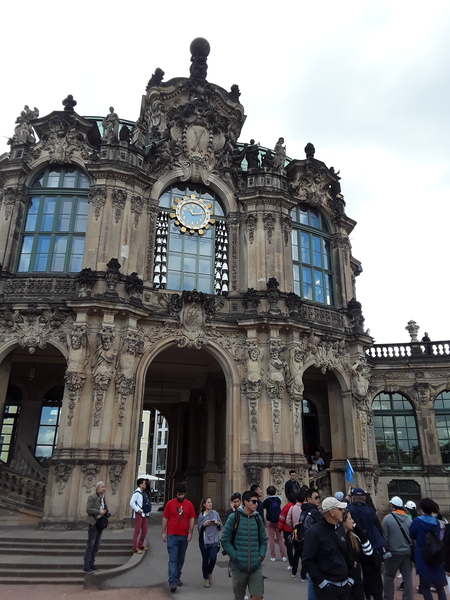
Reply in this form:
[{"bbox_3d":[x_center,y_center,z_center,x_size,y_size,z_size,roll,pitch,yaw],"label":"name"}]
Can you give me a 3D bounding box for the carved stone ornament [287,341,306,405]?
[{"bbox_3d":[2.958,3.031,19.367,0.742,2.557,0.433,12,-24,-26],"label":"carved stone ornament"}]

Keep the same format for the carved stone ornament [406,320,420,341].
[{"bbox_3d":[11.213,1.862,27.795,0.809,1.279,0.809,-3,-22,9],"label":"carved stone ornament"}]

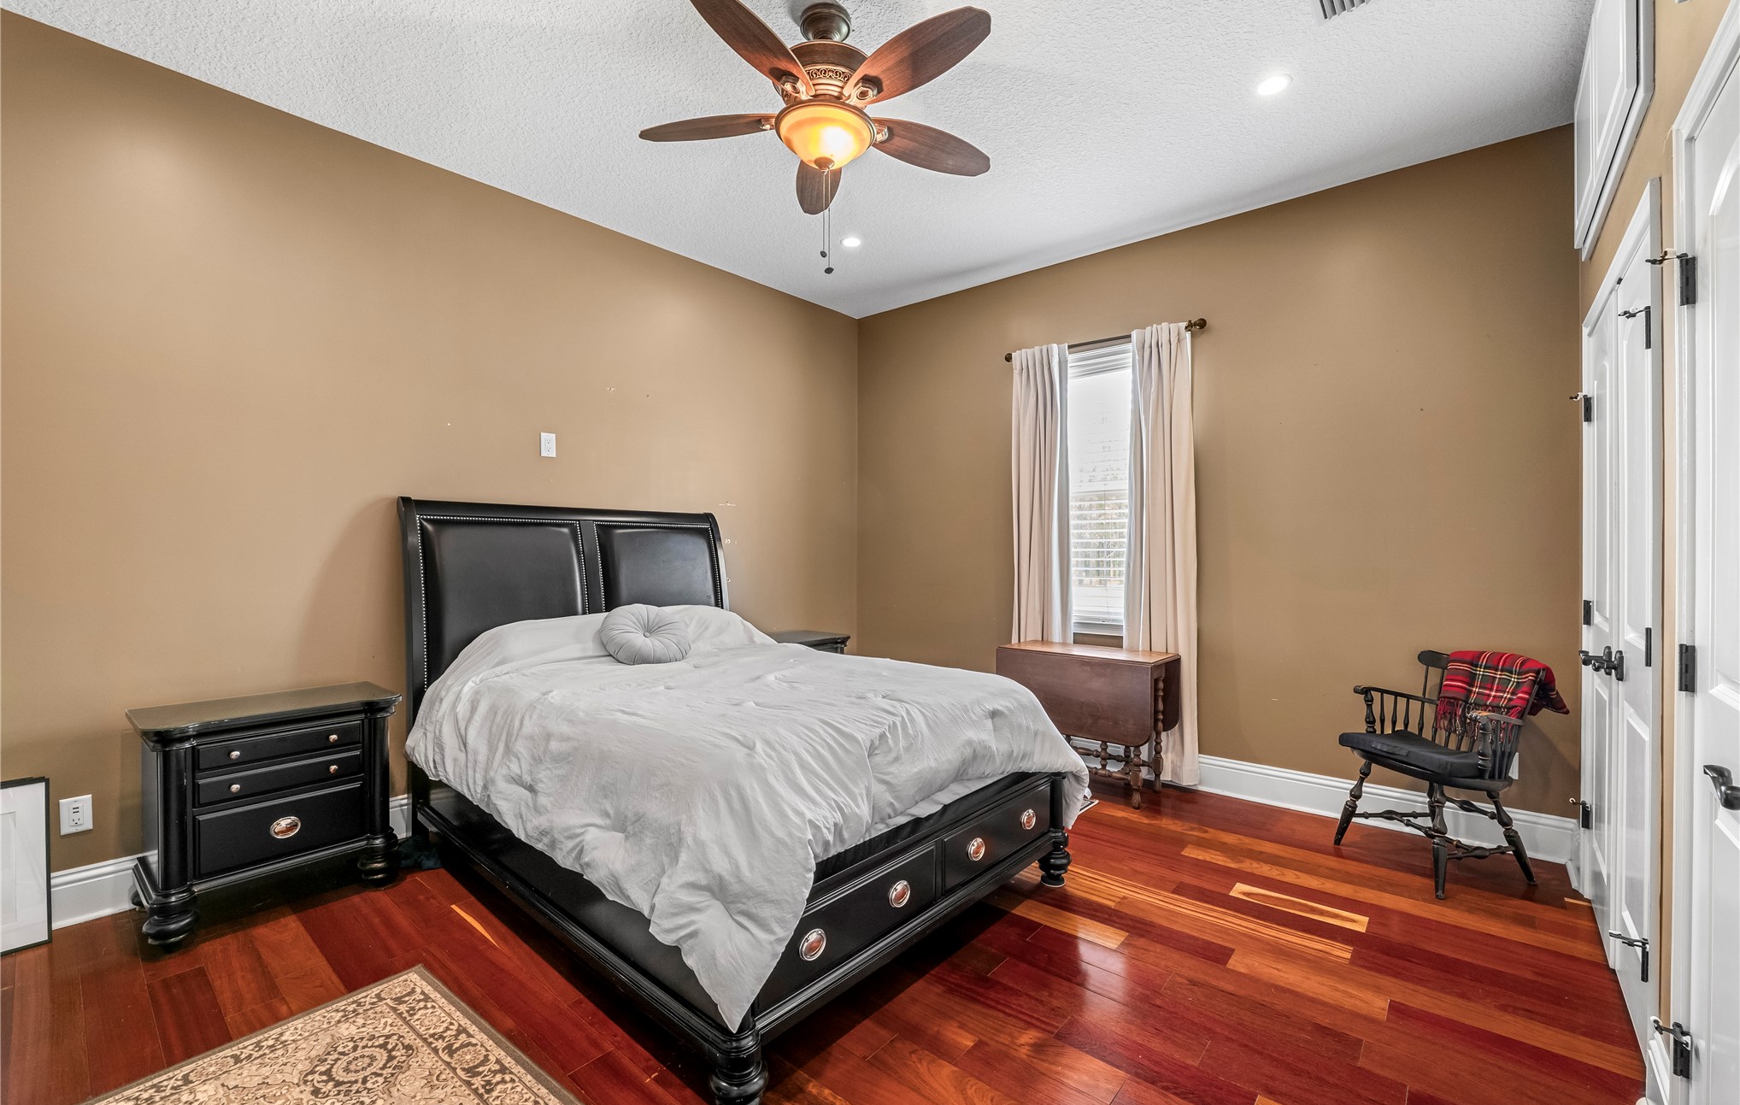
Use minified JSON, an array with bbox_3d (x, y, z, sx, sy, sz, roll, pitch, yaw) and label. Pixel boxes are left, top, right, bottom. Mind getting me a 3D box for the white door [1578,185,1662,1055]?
[{"bbox_3d":[2.345,0.211,2.142,0.054,2.128,1.280,0,0,42],"label":"white door"}]

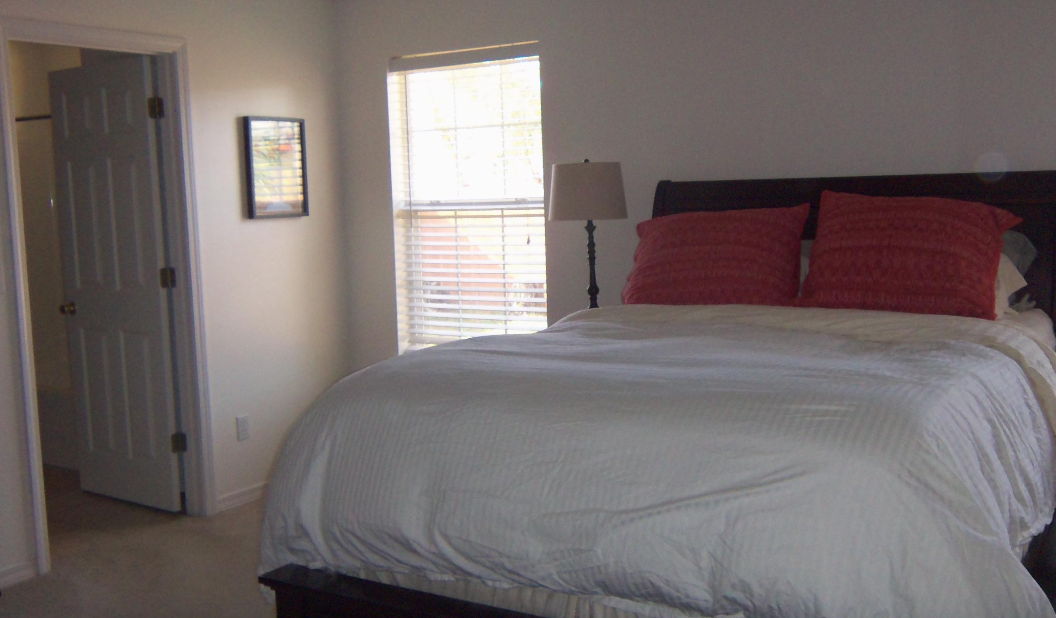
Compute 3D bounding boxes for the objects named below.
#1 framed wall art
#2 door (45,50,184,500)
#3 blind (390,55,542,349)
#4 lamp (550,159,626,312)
[{"bbox_3d":[-1.203,-0.677,5.133,0.032,0.472,0.360,3,8,33],"label":"framed wall art"},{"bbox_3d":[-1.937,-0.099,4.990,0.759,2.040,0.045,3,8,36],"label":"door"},{"bbox_3d":[-0.279,-0.509,5.157,0.879,1.432,0.070,3,8,33],"label":"blind"},{"bbox_3d":[0.256,-0.247,4.473,0.382,0.750,0.382,-2,7,0],"label":"lamp"}]

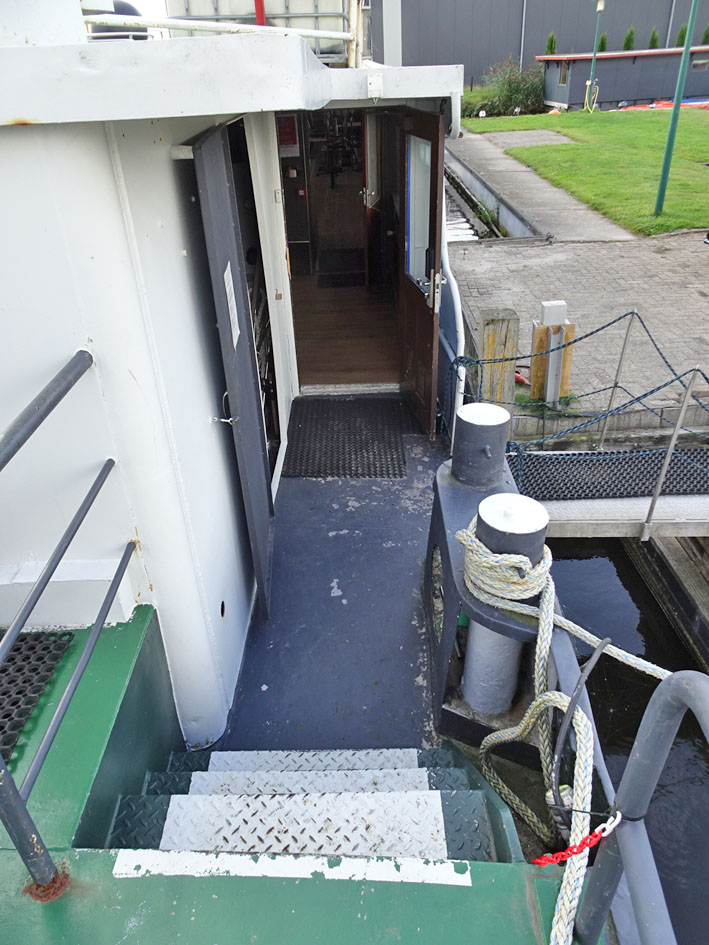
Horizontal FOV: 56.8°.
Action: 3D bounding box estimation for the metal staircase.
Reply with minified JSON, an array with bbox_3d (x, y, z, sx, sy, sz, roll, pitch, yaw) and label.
[{"bbox_3d":[-0.123,0.934,1.917,0.993,0.589,0.754,-2,30,1],"label":"metal staircase"}]

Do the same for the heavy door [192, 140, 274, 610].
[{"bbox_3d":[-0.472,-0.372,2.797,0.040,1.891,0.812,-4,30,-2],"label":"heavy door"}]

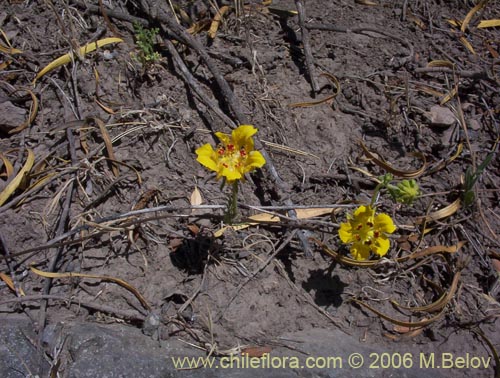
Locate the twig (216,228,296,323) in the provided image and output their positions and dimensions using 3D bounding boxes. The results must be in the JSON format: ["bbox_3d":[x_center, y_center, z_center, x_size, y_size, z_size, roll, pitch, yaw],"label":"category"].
[{"bbox_3d":[0.008,0.071,0.477,0.008,0.008,0.103,33,64,25],"label":"twig"}]

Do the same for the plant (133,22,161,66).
[{"bbox_3d":[-0.120,-0.168,0.655,0.032,0.048,0.032,0,50,0],"label":"plant"}]

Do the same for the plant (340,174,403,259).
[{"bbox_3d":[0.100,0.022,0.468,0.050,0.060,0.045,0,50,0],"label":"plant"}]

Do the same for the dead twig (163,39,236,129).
[{"bbox_3d":[-0.060,-0.123,0.637,0.018,0.018,0.174,-24,54,-19],"label":"dead twig"}]

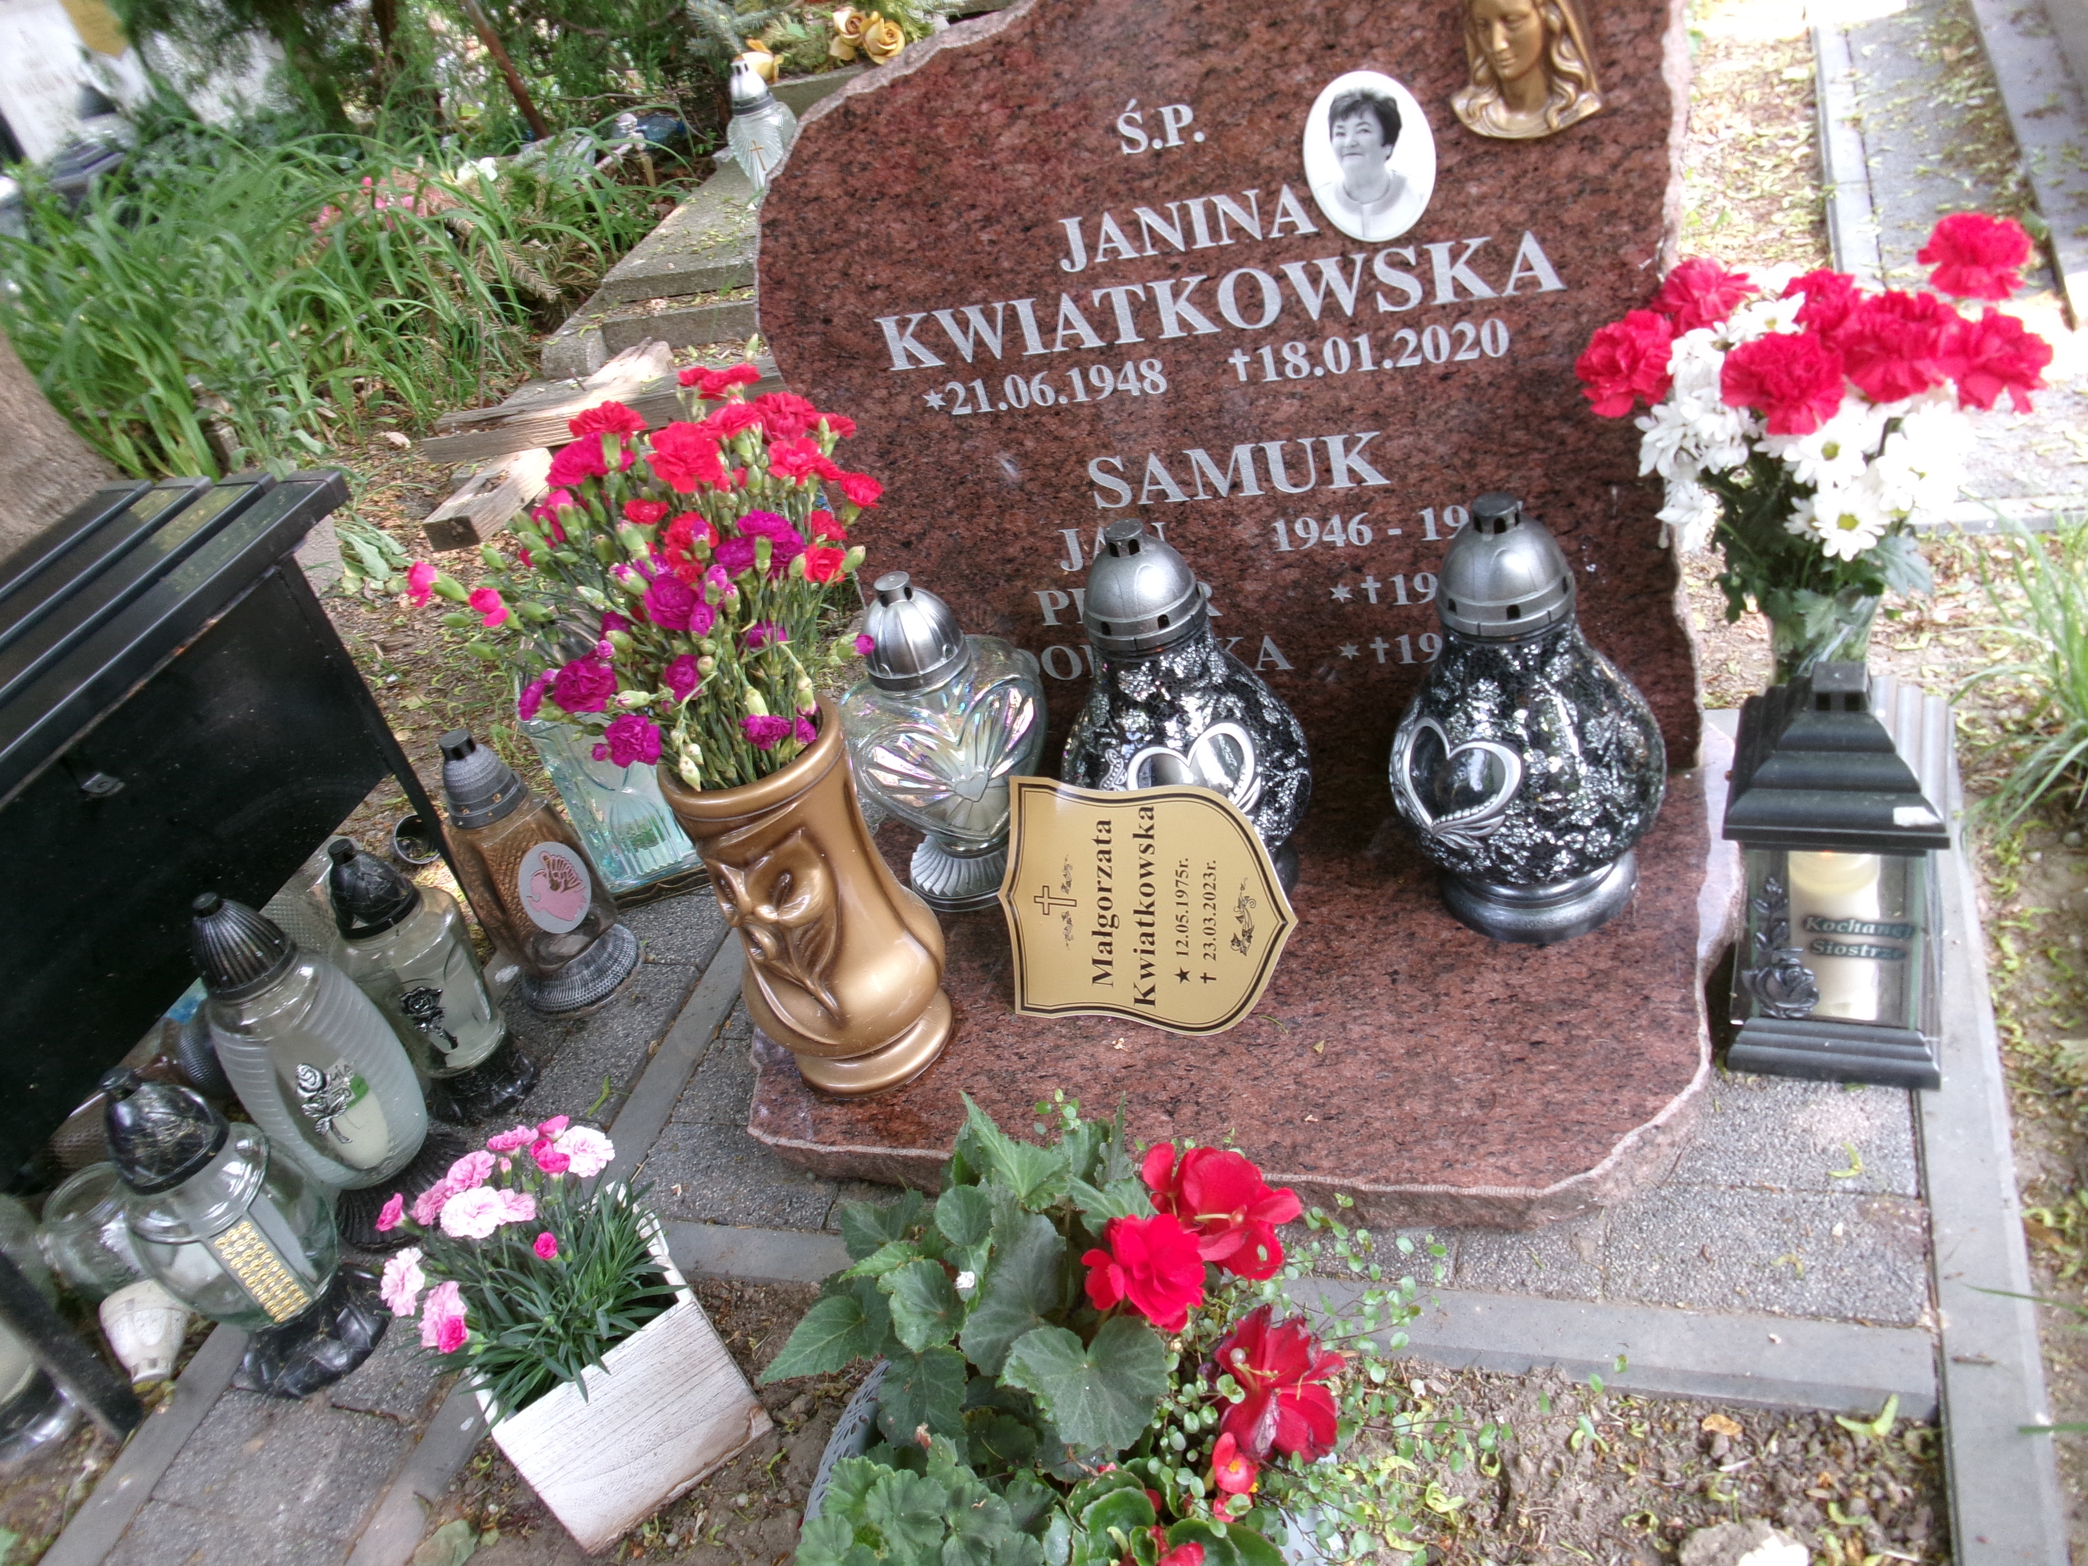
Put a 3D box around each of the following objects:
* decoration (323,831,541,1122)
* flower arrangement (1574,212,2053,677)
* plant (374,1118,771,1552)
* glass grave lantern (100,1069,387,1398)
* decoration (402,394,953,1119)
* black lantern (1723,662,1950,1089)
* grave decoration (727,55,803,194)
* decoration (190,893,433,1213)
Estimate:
[{"bbox_3d":[-0.554,0.166,1.494,0.111,0.282,0.111,-28,35,-16],"label":"decoration"},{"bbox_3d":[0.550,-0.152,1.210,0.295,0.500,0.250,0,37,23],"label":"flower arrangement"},{"bbox_3d":[-0.333,0.360,1.168,0.165,0.250,0.170,-31,36,-20],"label":"plant"},{"bbox_3d":[-0.619,0.329,1.271,0.138,0.300,0.138,-36,38,-27],"label":"glass grave lantern"},{"bbox_3d":[-0.211,-0.007,1.243,0.285,0.570,0.270,3,38,27],"label":"decoration"},{"bbox_3d":[0.551,0.049,1.174,0.139,0.298,0.143,2,38,26],"label":"black lantern"},{"bbox_3d":[-0.536,-1.244,3.274,0.140,0.300,0.100,-7,35,14],"label":"grave decoration"},{"bbox_3d":[-0.597,0.225,1.380,0.127,0.337,0.127,-28,35,-16],"label":"decoration"}]

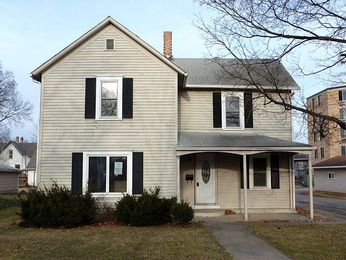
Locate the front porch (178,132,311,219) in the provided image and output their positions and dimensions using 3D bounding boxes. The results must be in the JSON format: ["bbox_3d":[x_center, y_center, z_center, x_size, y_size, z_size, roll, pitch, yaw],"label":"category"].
[{"bbox_3d":[2.600,1.659,13.923,4.950,3.340,2.350,0,-6,0],"label":"front porch"}]

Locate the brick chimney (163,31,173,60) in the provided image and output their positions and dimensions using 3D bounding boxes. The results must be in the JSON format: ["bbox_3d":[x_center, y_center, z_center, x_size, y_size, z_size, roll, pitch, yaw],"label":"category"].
[{"bbox_3d":[-0.240,-4.214,18.251,0.420,1.400,0.420,0,-6,0],"label":"brick chimney"}]

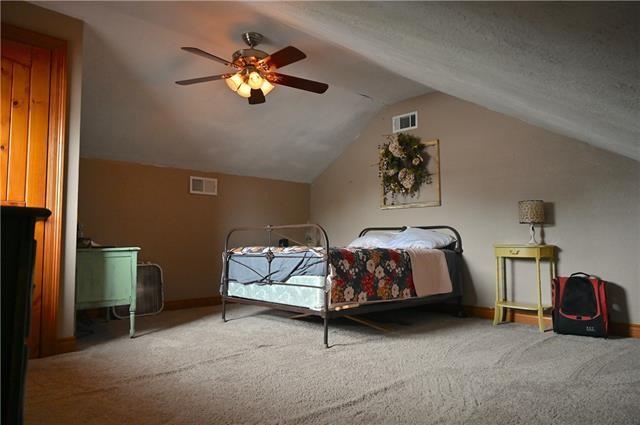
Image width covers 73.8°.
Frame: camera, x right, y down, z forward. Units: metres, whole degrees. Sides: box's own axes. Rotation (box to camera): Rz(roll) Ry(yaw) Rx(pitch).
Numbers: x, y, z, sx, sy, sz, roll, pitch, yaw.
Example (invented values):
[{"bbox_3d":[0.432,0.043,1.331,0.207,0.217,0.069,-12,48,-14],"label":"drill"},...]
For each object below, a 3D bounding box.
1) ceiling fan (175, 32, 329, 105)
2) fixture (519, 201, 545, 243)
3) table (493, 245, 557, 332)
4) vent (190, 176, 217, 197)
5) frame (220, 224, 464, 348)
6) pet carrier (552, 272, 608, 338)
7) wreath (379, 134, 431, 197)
[{"bbox_3d":[-0.537,-1.149,3.362,1.247,0.490,1.247,3,-5,-42],"label":"ceiling fan"},{"bbox_3d":[1.887,0.104,3.773,0.200,0.383,0.200,3,-5,-42],"label":"fixture"},{"bbox_3d":[1.817,0.658,3.810,0.256,0.716,0.440,3,-5,-42],"label":"table"},{"bbox_3d":[-1.382,-0.315,5.113,0.356,0.203,0.023,3,-5,-42],"label":"vent"},{"bbox_3d":[0.266,0.602,4.278,1.920,0.906,1.499,3,-5,-42],"label":"frame"},{"bbox_3d":[2.135,0.747,3.502,0.356,0.493,0.237,-3,-5,35],"label":"pet carrier"},{"bbox_3d":[0.960,-0.514,4.916,0.153,0.673,0.673,3,-5,-42],"label":"wreath"}]

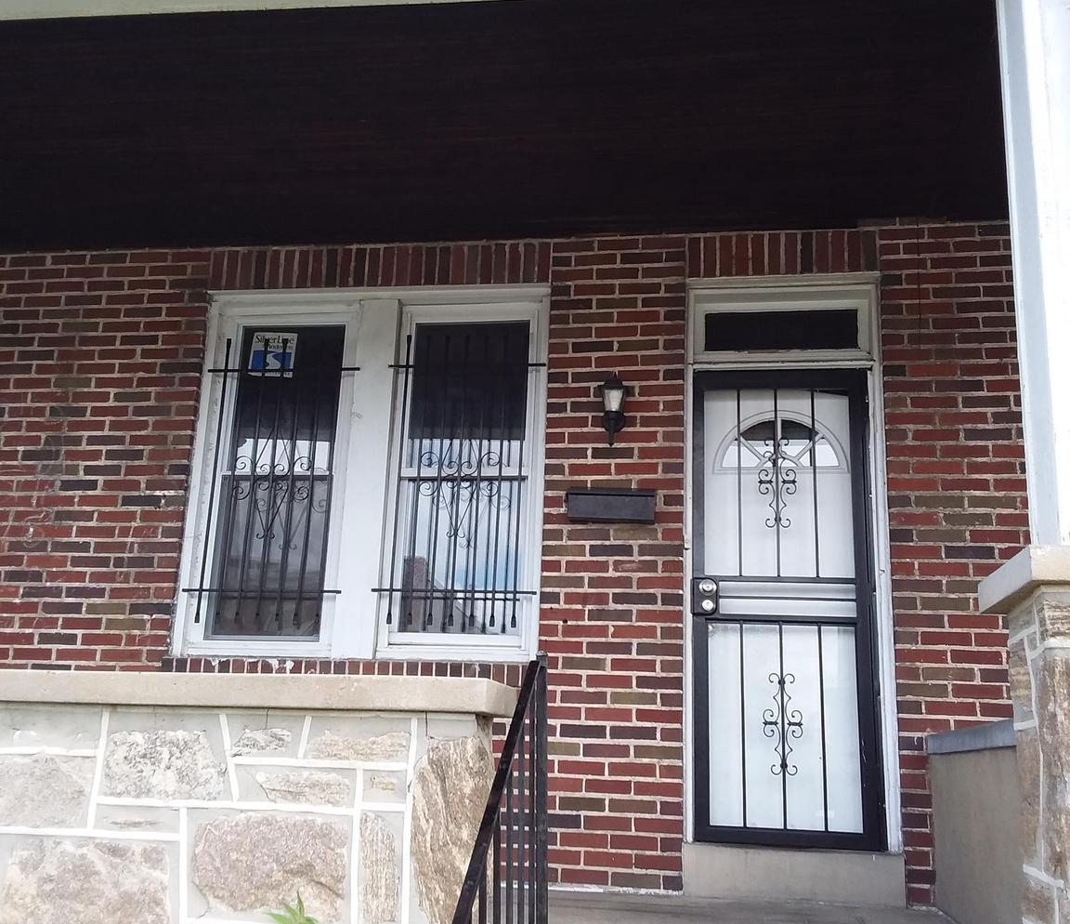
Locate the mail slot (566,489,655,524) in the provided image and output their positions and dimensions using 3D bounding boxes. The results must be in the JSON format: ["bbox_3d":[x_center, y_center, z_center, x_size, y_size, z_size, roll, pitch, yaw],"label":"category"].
[{"bbox_3d":[0.333,0.193,4.828,0.385,0.150,0.100,0,-15,9],"label":"mail slot"}]

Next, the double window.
[{"bbox_3d":[-0.786,0.026,5.193,1.690,1.760,0.130,0,-15,9],"label":"double window"}]

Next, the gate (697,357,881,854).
[{"bbox_3d":[1.052,0.559,4.714,0.760,2.010,0.060,0,-15,9],"label":"gate"}]

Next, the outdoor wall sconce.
[{"bbox_3d":[0.344,-0.226,4.905,0.120,0.335,0.170,0,-15,9],"label":"outdoor wall sconce"}]

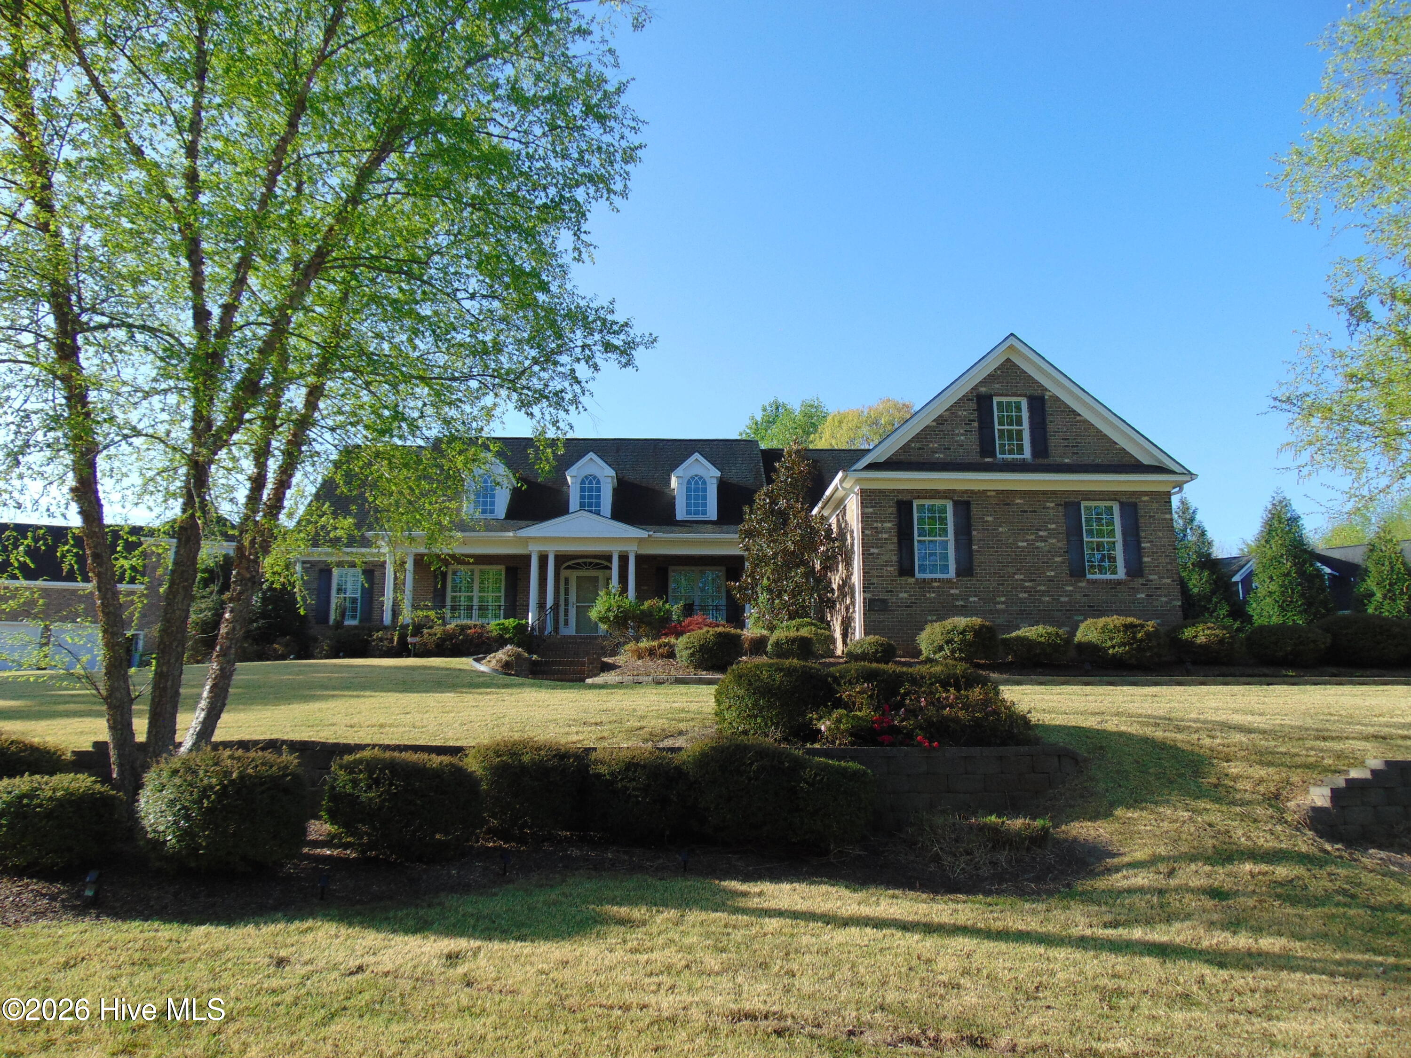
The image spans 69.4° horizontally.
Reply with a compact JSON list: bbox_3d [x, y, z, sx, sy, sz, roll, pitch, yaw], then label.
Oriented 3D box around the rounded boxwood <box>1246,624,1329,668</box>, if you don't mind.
[{"bbox_3d":[12.017,2.409,21.079,1.520,0.900,1.420,0,-10,-3],"label":"rounded boxwood"}]

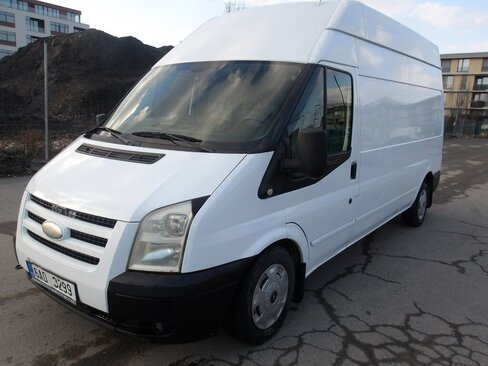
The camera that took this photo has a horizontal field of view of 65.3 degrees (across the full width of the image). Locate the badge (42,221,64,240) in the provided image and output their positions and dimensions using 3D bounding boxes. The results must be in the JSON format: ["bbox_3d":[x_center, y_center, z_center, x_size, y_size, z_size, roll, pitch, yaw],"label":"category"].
[{"bbox_3d":[-1.086,0.268,2.163,0.200,0.100,0.025,9,-1,37],"label":"badge"}]

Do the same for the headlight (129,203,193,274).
[{"bbox_3d":[-0.405,0.269,1.957,0.340,0.400,0.310,5,11,20],"label":"headlight"}]

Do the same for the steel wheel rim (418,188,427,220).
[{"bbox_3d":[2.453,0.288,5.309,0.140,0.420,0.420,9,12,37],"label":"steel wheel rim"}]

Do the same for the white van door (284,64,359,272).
[{"bbox_3d":[0.554,-0.138,2.713,0.210,1.520,1.090,9,13,37],"label":"white van door"}]

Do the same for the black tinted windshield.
[{"bbox_3d":[-0.373,-0.572,2.918,1.660,0.200,0.960,9,56,37],"label":"black tinted windshield"}]

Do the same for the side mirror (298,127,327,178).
[{"bbox_3d":[0.404,-0.170,2.224,0.190,0.300,0.130,9,13,37],"label":"side mirror"}]

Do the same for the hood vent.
[{"bbox_3d":[-0.883,-0.201,2.611,0.840,0.035,0.150,9,27,37],"label":"hood vent"}]

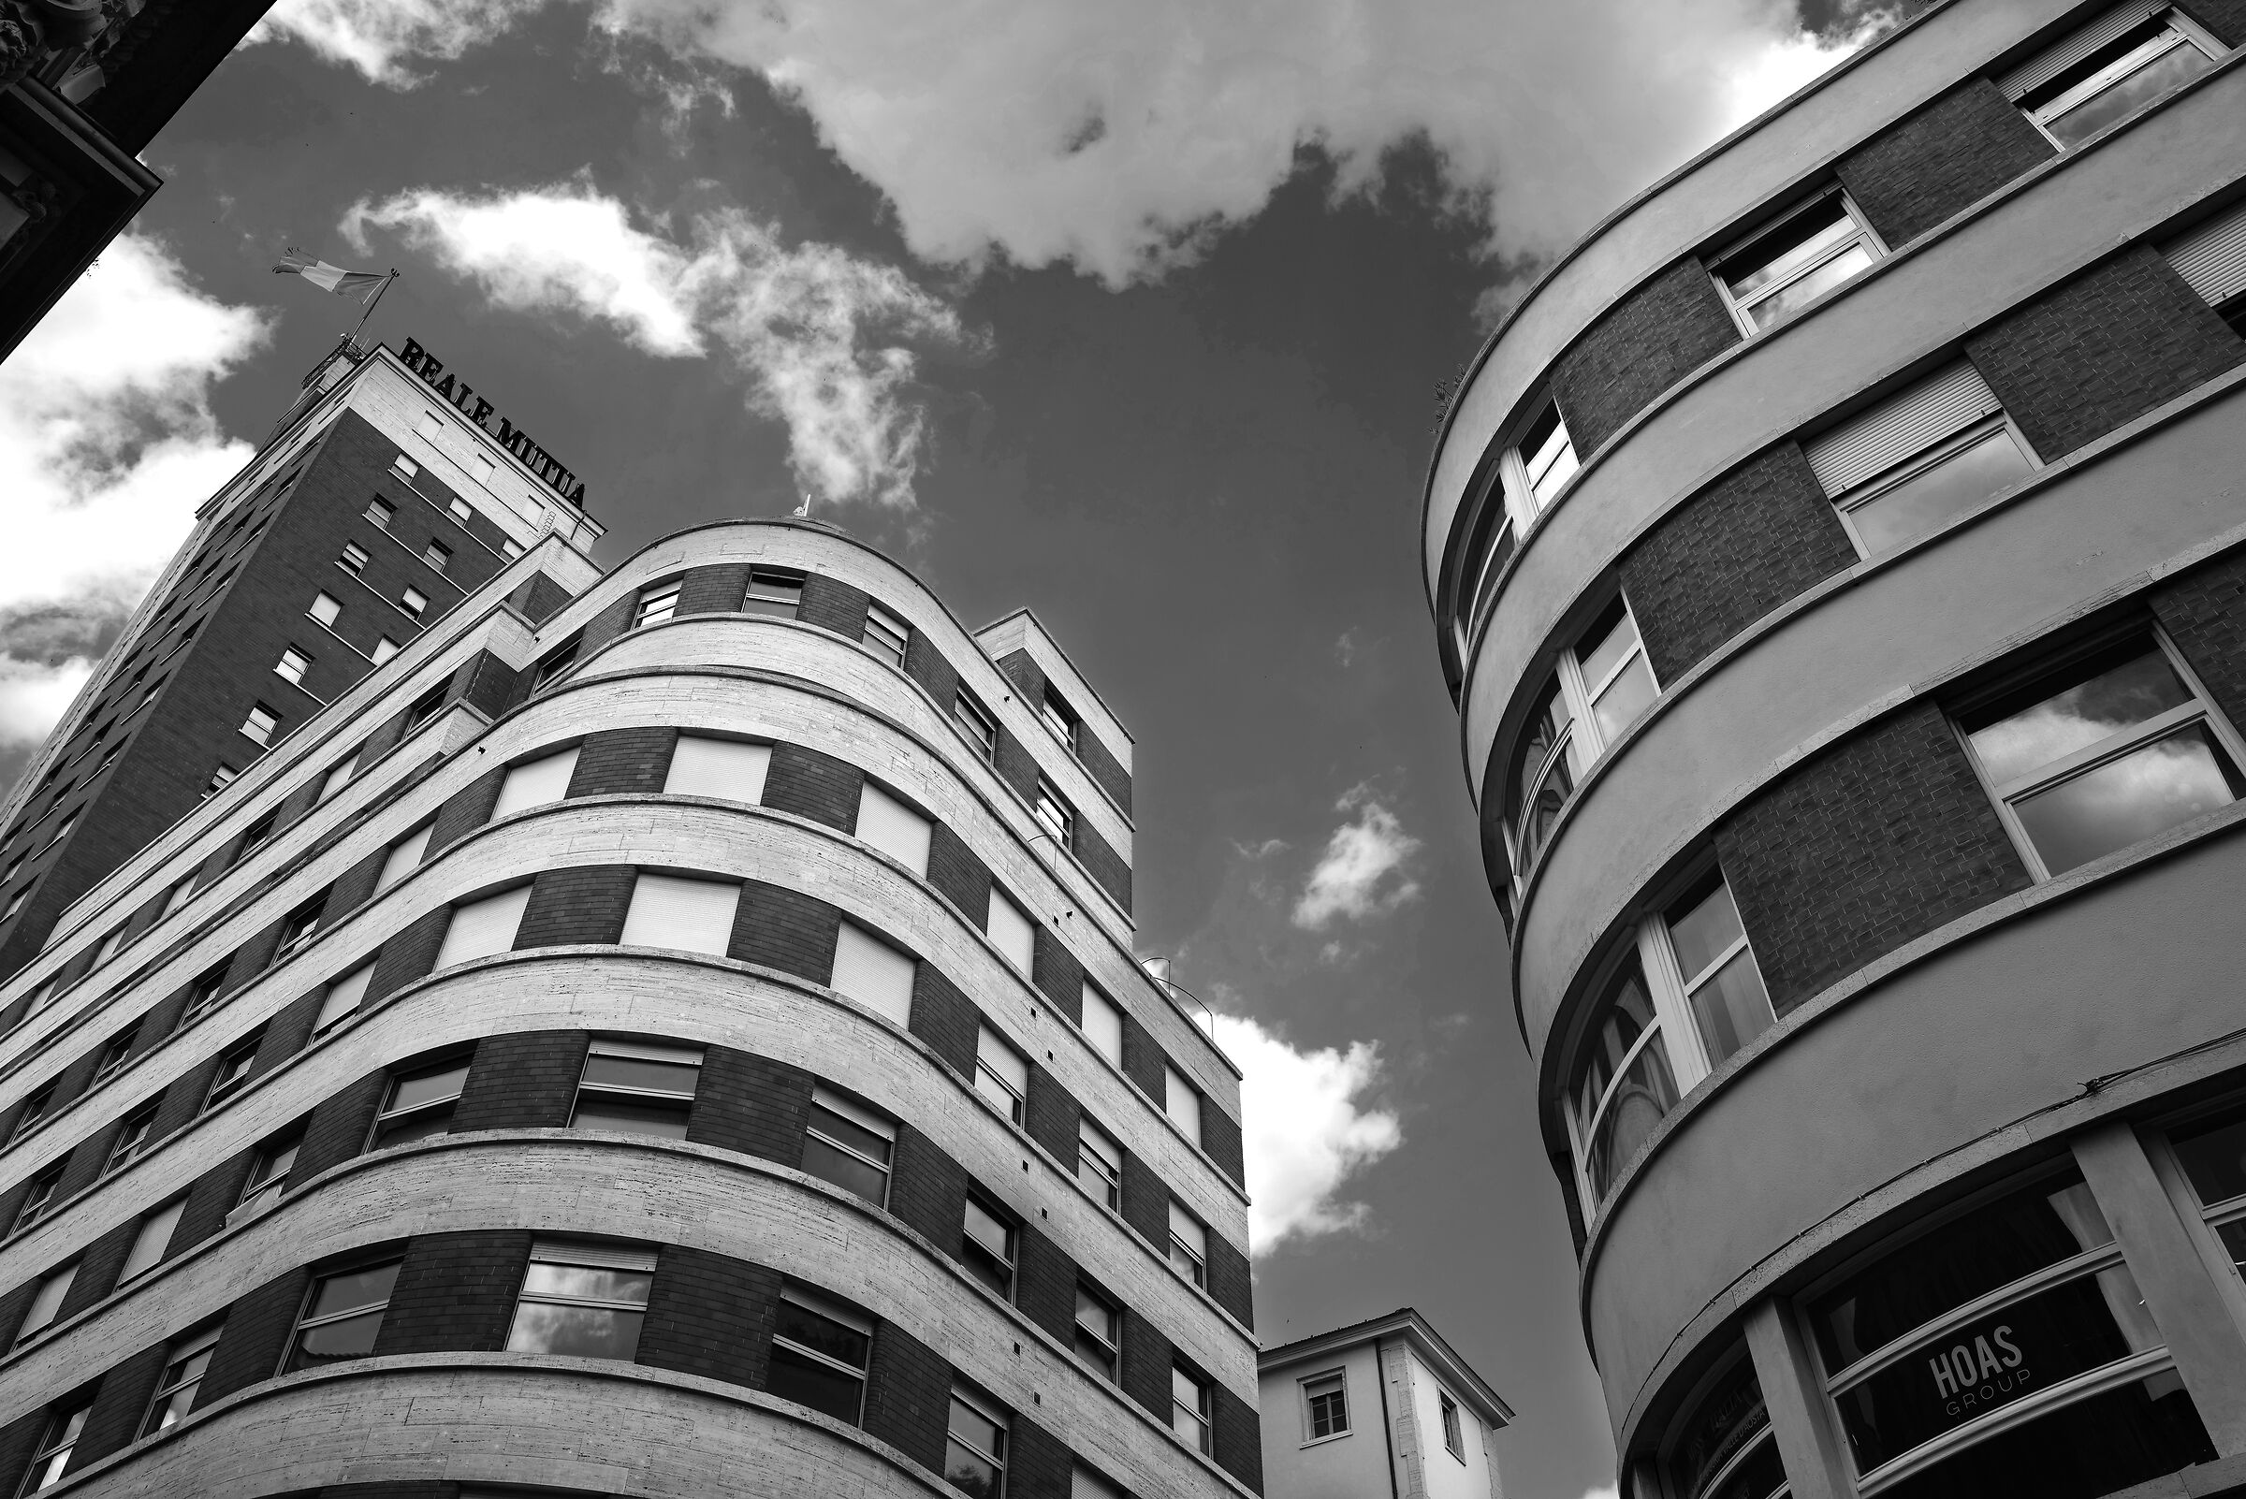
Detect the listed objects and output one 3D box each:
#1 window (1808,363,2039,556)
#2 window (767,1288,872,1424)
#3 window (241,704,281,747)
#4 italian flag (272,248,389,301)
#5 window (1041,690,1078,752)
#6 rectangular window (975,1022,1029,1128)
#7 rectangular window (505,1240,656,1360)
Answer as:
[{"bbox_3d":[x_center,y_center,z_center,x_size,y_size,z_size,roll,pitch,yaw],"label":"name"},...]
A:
[{"bbox_3d":[6.430,-2.315,14.104,1.462,1.760,0.150,-30,-54,24],"label":"window"},{"bbox_3d":[-4.399,8.693,25.027,1.724,1.645,0.150,36,-57,-28],"label":"window"},{"bbox_3d":[-32.517,-0.894,65.908,0.150,1.645,0.997,-31,-55,25],"label":"window"},{"bbox_3d":[-42.962,-25.671,94.722,4.699,3.136,0.600,17,-50,-15],"label":"italian flag"},{"bbox_3d":[-1.683,-0.620,44.803,0.150,1.470,1.676,-25,-52,21],"label":"window"},{"bbox_3d":[-2.272,5.961,31.704,0.180,1.579,1.581,-25,-52,21],"label":"rectangular window"},{"bbox_3d":[-7.385,7.576,24.025,1.768,1.645,0.150,7,-48,-7],"label":"rectangular window"}]

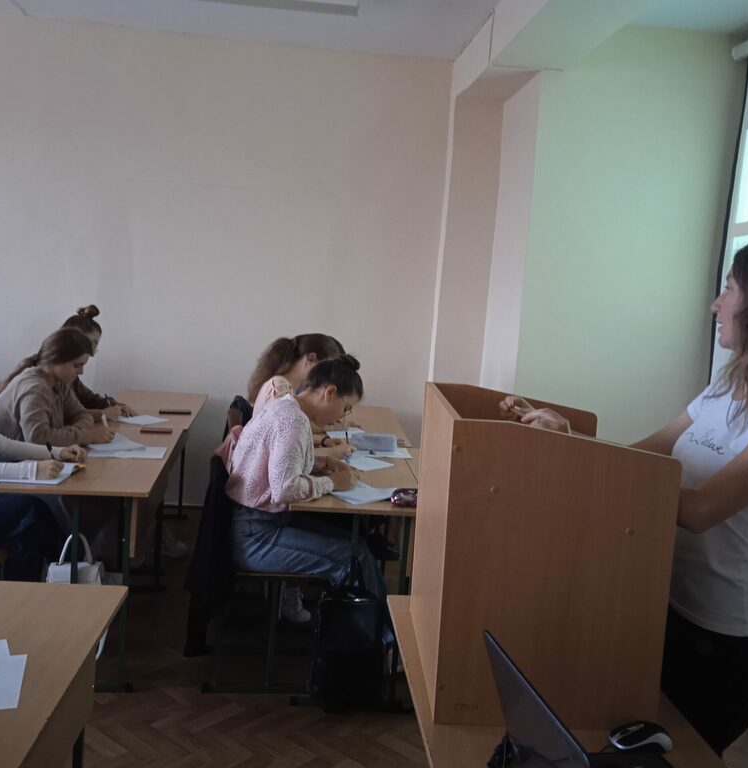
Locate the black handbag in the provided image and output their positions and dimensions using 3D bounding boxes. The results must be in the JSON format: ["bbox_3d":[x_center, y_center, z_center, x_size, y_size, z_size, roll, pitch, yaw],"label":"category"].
[{"bbox_3d":[-0.086,0.872,2.908,0.255,0.550,0.150,3,8,-5],"label":"black handbag"}]

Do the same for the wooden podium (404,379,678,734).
[{"bbox_3d":[0.323,0.322,1.771,0.425,0.570,0.515,3,8,-5],"label":"wooden podium"}]

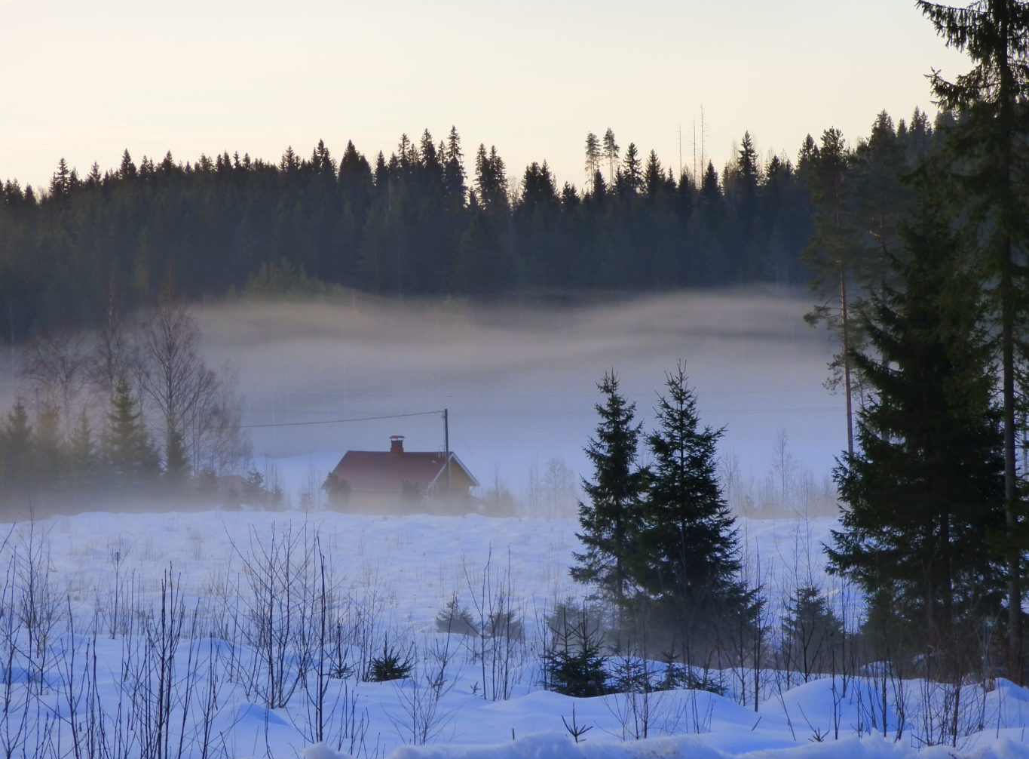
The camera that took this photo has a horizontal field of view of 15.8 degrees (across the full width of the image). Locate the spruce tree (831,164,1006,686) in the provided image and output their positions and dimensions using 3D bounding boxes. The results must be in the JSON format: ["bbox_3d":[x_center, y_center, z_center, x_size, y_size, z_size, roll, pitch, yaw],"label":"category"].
[{"bbox_3d":[9.186,1.002,85.000,4.100,11.600,4.100,-1,1,0],"label":"spruce tree"}]

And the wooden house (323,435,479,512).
[{"bbox_3d":[-6.711,5.807,220.000,7.100,5.000,6.500,0,1,28],"label":"wooden house"}]

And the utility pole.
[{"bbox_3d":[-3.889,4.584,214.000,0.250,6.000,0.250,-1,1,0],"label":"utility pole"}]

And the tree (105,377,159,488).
[{"bbox_3d":[-23.172,3.700,225.000,3.300,7.600,3.300,-1,1,0],"label":"tree"}]

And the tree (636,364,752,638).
[{"bbox_3d":[4.342,2.999,90.000,2.800,6.800,2.800,-1,1,0],"label":"tree"}]

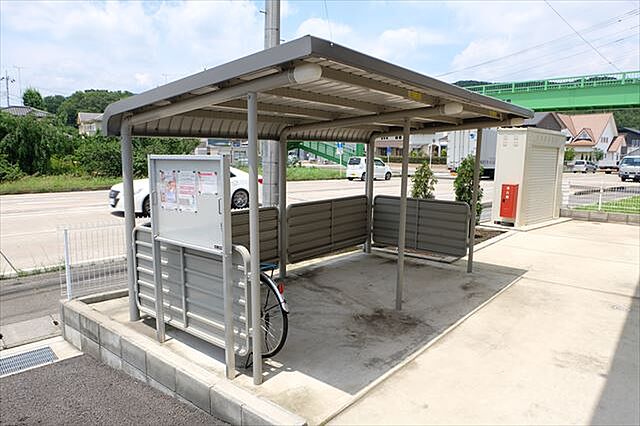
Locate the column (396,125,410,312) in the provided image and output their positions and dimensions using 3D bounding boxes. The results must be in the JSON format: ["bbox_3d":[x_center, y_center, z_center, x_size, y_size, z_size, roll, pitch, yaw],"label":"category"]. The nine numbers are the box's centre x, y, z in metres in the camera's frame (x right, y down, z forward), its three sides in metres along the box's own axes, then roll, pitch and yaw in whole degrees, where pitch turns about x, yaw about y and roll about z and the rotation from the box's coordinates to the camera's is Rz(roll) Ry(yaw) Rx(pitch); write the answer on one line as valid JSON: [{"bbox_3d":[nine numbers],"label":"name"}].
[{"bbox_3d":[0.836,0.047,4.294,0.060,1.918,0.060,7,10,40],"label":"column"}]

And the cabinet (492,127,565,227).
[{"bbox_3d":[5.006,-0.881,10.151,2.250,2.140,0.620,-6,10,-41],"label":"cabinet"}]

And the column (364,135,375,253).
[{"bbox_3d":[0.809,-0.274,6.864,0.089,1.880,0.089,7,10,40],"label":"column"}]

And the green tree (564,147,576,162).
[{"bbox_3d":[31.724,-7.244,54.000,1.450,2.250,1.450,5,9,30],"label":"green tree"}]

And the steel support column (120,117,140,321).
[{"bbox_3d":[-1.723,0.080,3.893,0.089,1.882,0.089,7,10,40],"label":"steel support column"}]

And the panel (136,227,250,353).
[{"bbox_3d":[-1.067,0.549,3.363,1.530,0.780,0.040,7,10,39],"label":"panel"}]

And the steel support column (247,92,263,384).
[{"bbox_3d":[-0.410,0.210,2.773,0.060,1.890,0.060,7,10,39],"label":"steel support column"}]

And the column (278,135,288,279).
[{"bbox_3d":[-0.457,-0.082,5.381,0.089,1.850,0.089,7,10,40],"label":"column"}]

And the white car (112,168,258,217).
[{"bbox_3d":[-4.064,-0.857,13.277,4.800,1.460,1.800,-7,10,-43],"label":"white car"}]

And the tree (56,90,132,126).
[{"bbox_3d":[-40.979,-15.993,78.848,13.000,12.944,11.000,-3,8,-27],"label":"tree"}]

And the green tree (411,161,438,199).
[{"bbox_3d":[2.031,-0.268,8.162,0.550,1.450,0.550,7,10,39],"label":"green tree"}]

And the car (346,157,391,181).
[{"bbox_3d":[3.512,-3.055,29.493,3.395,1.640,1.475,-6,10,-41],"label":"car"}]

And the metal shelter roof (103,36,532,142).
[{"bbox_3d":[0.408,-0.974,4.536,2.377,0.447,4.245,7,10,40],"label":"metal shelter roof"}]

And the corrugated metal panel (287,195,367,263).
[{"bbox_3d":[0.170,0.206,6.173,0.045,0.770,1.840,7,10,40],"label":"corrugated metal panel"}]

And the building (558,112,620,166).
[{"bbox_3d":[38.314,-10.614,62.000,7.300,7.700,8.200,-5,9,-34],"label":"building"}]

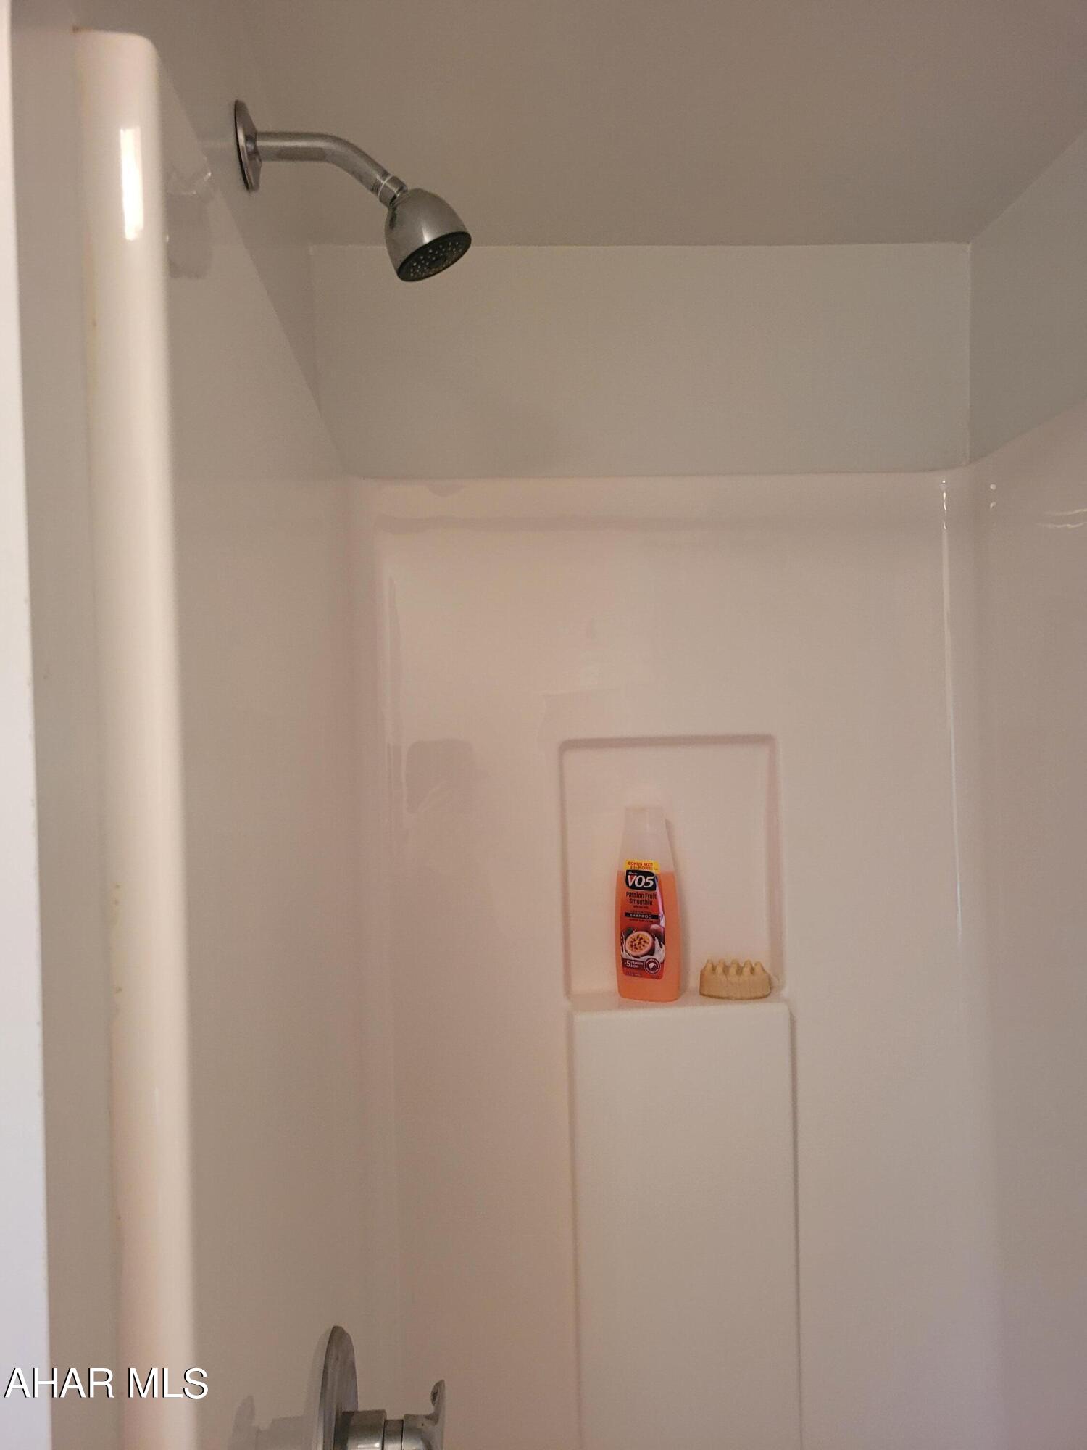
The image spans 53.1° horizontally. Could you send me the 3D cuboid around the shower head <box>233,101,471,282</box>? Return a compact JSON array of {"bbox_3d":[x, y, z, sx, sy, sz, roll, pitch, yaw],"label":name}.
[{"bbox_3d":[-0.152,-0.433,0.888,0.190,0.143,0.069,-1,-1,-3],"label":"shower head"}]

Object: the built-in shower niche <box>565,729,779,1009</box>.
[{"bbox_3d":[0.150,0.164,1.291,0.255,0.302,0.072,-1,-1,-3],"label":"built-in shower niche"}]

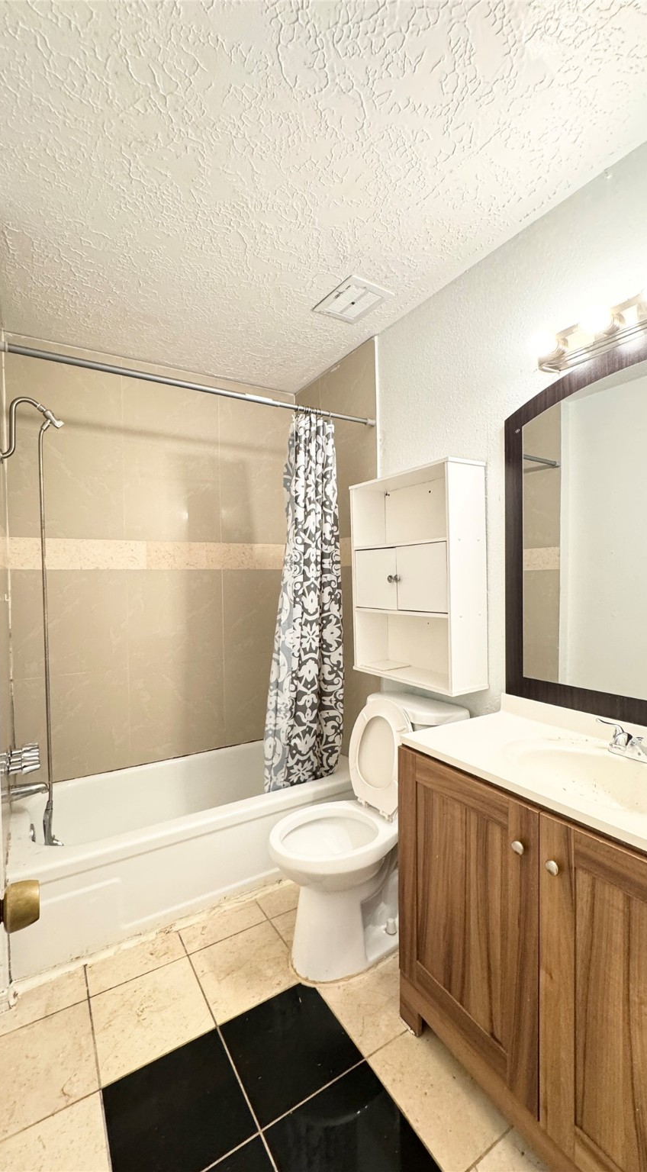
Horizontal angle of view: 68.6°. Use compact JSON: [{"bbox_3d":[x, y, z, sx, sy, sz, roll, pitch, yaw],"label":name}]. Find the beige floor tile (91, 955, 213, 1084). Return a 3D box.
[{"bbox_3d":[-0.527,1.310,1.452,0.309,0.010,0.309,-2,2,-31],"label":"beige floor tile"}]

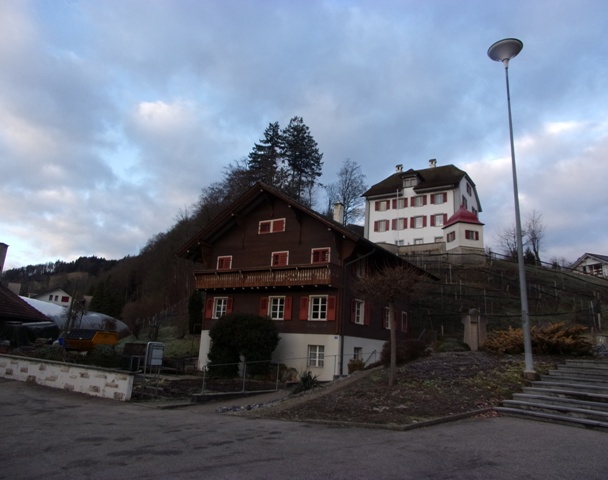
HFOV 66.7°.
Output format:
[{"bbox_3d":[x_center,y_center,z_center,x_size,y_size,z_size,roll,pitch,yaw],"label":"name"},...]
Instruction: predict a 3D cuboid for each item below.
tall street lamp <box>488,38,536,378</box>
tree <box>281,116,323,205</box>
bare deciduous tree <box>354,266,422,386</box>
[{"bbox_3d":[6.183,-1.303,13.423,1.130,10.278,1.130,3,-13,0],"label":"tall street lamp"},{"bbox_3d":[-0.396,-10.265,76.383,7.100,22.216,6.800,3,-13,0],"label":"tree"},{"bbox_3d":[2.594,2.453,13.742,1.950,3.640,1.900,1,-14,11],"label":"bare deciduous tree"}]

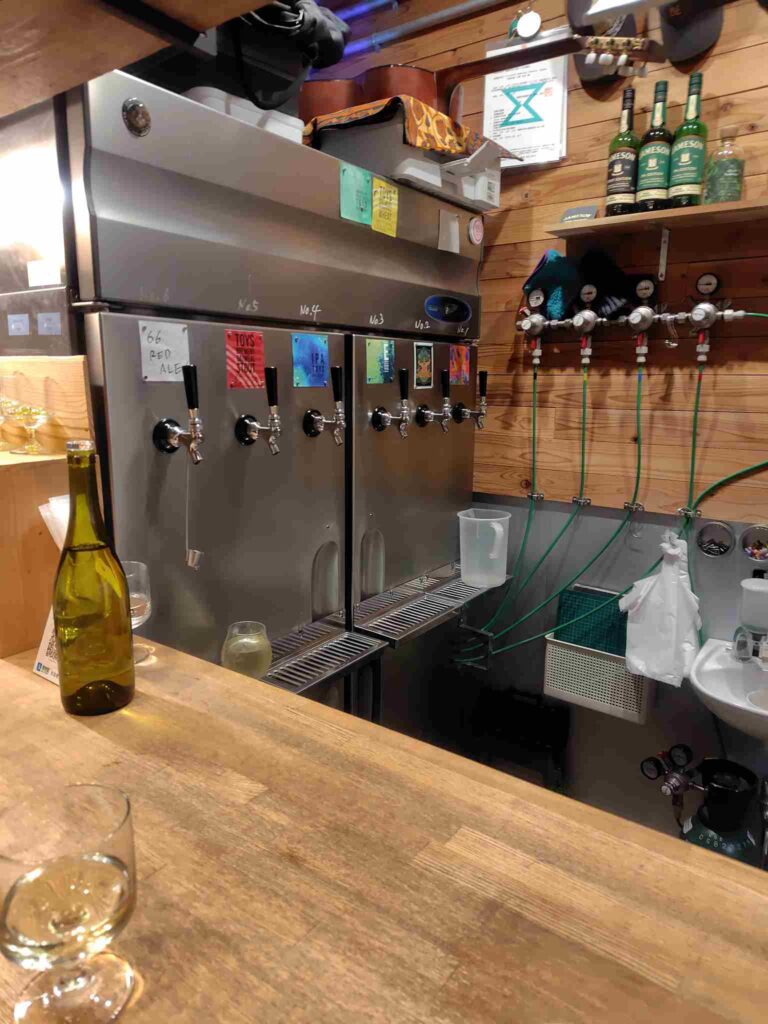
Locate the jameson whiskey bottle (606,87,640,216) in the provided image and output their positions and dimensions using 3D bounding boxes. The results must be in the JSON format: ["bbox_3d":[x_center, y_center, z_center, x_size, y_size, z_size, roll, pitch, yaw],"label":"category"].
[{"bbox_3d":[0.637,-0.950,1.796,0.078,0.300,0.078,8,14,35],"label":"jameson whiskey bottle"}]

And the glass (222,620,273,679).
[{"bbox_3d":[-0.252,0.281,1.254,0.090,0.142,0.090,0,11,0],"label":"glass"}]

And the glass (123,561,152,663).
[{"bbox_3d":[-0.348,0.134,0.906,0.074,0.122,0.074,8,14,35],"label":"glass"}]

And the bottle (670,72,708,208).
[{"bbox_3d":[0.769,-0.930,1.704,0.078,0.300,0.078,8,14,35],"label":"bottle"}]

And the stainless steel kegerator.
[{"bbox_3d":[-0.360,0.163,1.809,0.810,1.910,1.200,8,14,35],"label":"stainless steel kegerator"}]

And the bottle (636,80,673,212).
[{"bbox_3d":[0.703,-0.939,1.750,0.078,0.300,0.078,8,14,35],"label":"bottle"}]

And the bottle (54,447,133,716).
[{"bbox_3d":[-0.334,0.072,0.771,0.082,0.297,0.082,1,11,5],"label":"bottle"}]

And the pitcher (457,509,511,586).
[{"bbox_3d":[0.298,0.109,1.968,0.150,0.204,0.185,-3,12,-16],"label":"pitcher"}]

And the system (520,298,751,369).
[{"bbox_3d":[0.694,-0.525,1.970,0.660,0.220,0.110,8,14,35],"label":"system"}]

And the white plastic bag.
[{"bbox_3d":[0.802,0.275,1.975,0.235,0.440,0.130,8,14,35],"label":"white plastic bag"}]

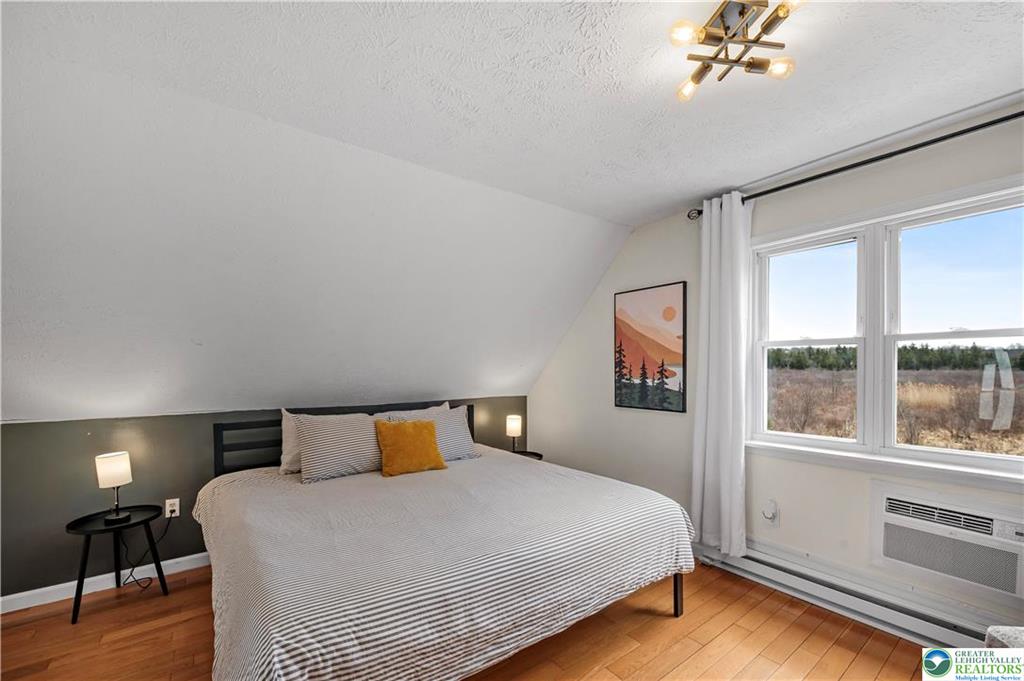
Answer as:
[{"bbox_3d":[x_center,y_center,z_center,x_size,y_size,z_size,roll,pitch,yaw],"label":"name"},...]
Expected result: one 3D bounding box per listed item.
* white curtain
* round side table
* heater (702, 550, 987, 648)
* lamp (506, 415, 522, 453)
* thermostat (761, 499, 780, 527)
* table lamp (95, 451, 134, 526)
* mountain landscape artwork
[{"bbox_3d":[1.344,0.188,2.533,0.120,2.240,0.370,2,-4,-37],"label":"white curtain"},{"bbox_3d":[-2.115,1.180,2.146,0.400,0.440,0.400,2,-4,-37],"label":"round side table"},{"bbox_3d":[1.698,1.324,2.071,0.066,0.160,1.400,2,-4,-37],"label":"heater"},{"bbox_3d":[0.022,0.909,3.792,0.135,0.370,0.135,0,-3,0],"label":"lamp"},{"bbox_3d":[1.519,1.027,2.345,0.040,0.135,0.080,2,-4,-37],"label":"thermostat"},{"bbox_3d":[-2.152,0.795,2.157,0.135,0.360,0.135,2,-4,-37],"label":"table lamp"},{"bbox_3d":[1.038,0.059,3.057,0.031,0.930,0.605,2,-4,-37],"label":"mountain landscape artwork"}]

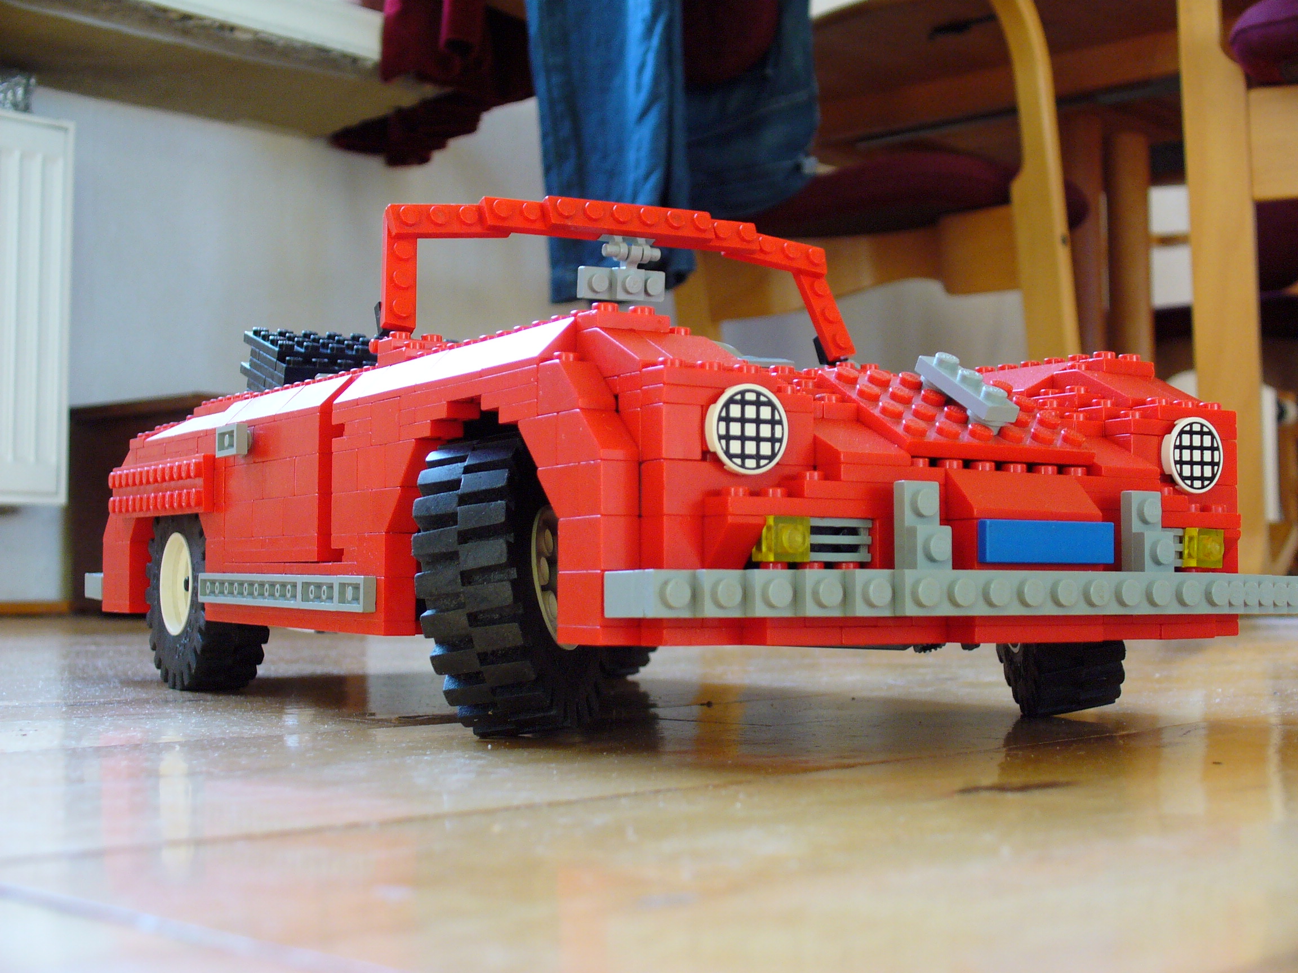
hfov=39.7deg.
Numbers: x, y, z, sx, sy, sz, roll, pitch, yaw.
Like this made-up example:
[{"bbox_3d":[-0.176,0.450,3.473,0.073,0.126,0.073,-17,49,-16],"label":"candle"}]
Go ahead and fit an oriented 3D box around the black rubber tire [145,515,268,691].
[{"bbox_3d":[-0.131,0.029,0.536,0.020,0.062,0.062,2,-3,-31],"label":"black rubber tire"}]

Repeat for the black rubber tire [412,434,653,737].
[{"bbox_3d":[-0.029,0.021,0.380,0.020,0.062,0.062,-10,-5,13],"label":"black rubber tire"}]

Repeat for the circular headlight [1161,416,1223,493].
[{"bbox_3d":[0.113,-0.006,0.376,0.016,0.016,0.003,2,-3,-31],"label":"circular headlight"}]

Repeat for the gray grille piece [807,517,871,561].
[{"bbox_3d":[0.033,0.010,0.323,0.016,0.008,0.003,2,-3,-31],"label":"gray grille piece"}]

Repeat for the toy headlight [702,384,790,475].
[{"bbox_3d":[0.017,-0.010,0.318,0.016,0.016,0.003,2,-3,-31],"label":"toy headlight"}]

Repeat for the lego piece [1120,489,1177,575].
[{"bbox_3d":[0.097,0.009,0.348,0.008,0.016,0.008,2,-3,-31],"label":"lego piece"}]

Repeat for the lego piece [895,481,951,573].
[{"bbox_3d":[0.049,0.007,0.319,0.008,0.016,0.008,2,-3,-31],"label":"lego piece"}]

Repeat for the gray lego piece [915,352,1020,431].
[{"bbox_3d":[0.062,-0.018,0.353,0.008,0.008,0.024,2,26,-30],"label":"gray lego piece"}]

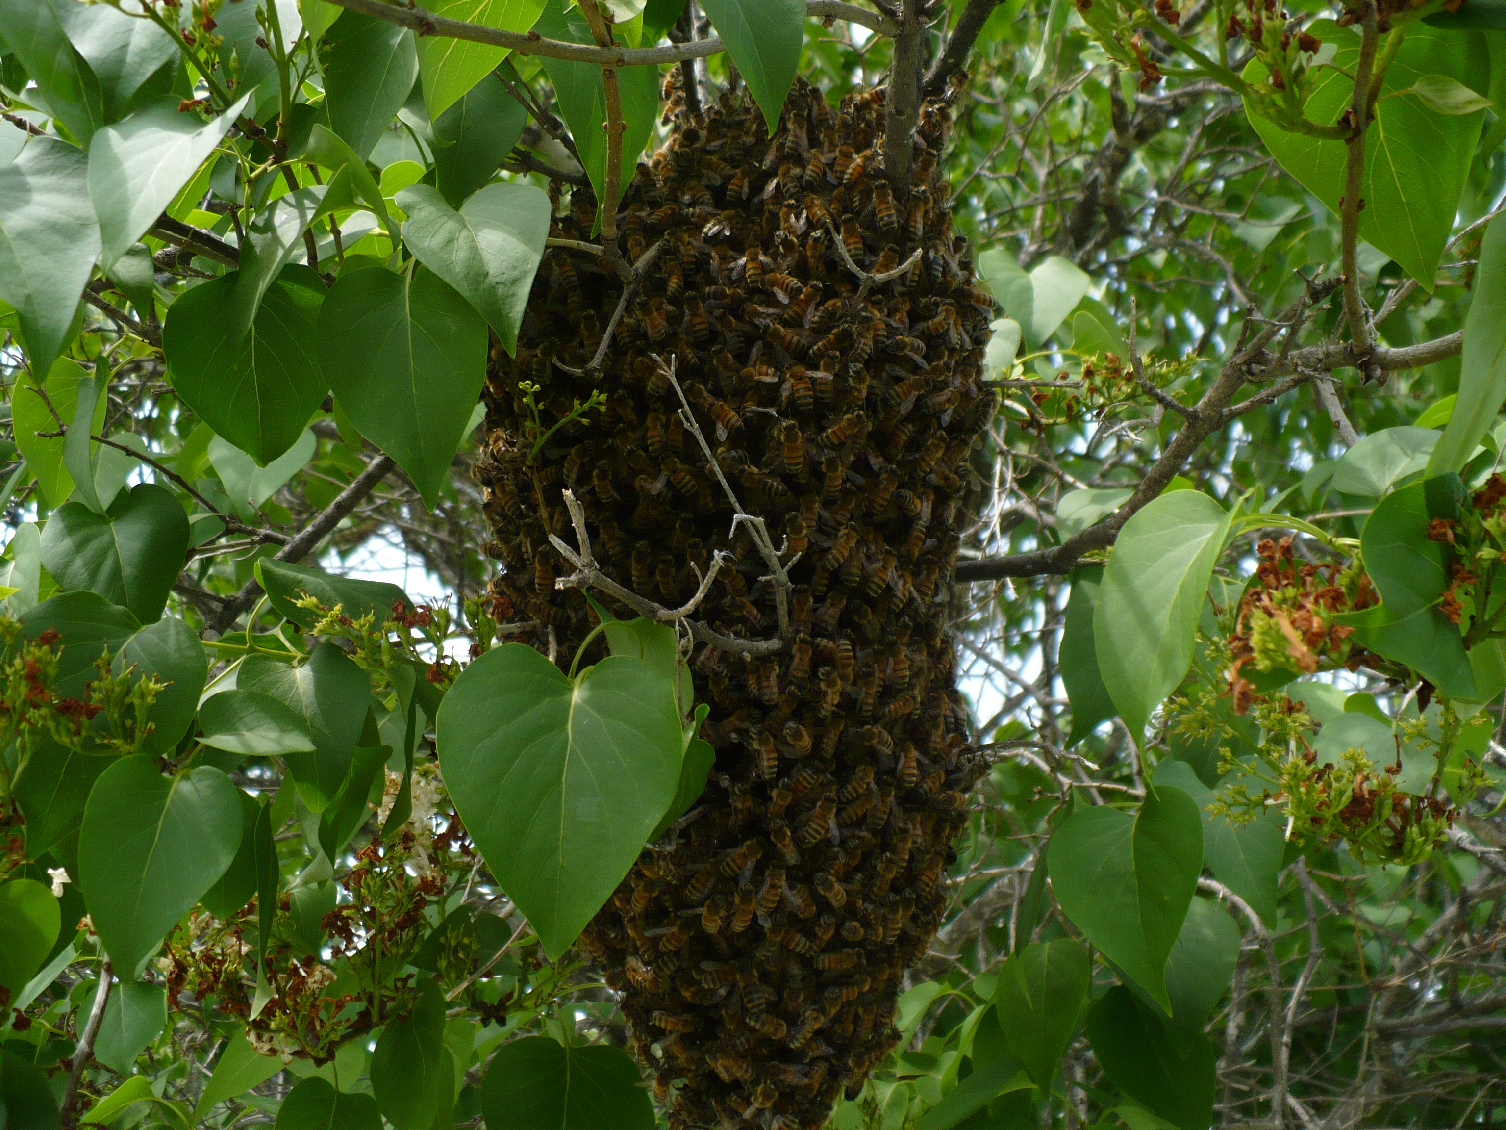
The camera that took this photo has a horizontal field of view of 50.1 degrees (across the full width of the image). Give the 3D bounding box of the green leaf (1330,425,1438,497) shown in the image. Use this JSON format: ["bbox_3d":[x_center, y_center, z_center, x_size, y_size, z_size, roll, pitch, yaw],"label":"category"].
[{"bbox_3d":[0.218,-0.036,0.550,0.045,0.010,0.035,-31,43,-30],"label":"green leaf"}]

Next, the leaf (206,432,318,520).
[{"bbox_3d":[-0.208,-0.042,0.680,0.046,0.056,0.015,5,-23,-17],"label":"leaf"}]

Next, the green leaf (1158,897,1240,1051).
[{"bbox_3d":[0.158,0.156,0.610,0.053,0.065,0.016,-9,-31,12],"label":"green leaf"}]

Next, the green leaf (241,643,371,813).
[{"bbox_3d":[-0.135,0.049,0.485,0.039,0.051,0.013,-13,-17,-10],"label":"green leaf"}]

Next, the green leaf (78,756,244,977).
[{"bbox_3d":[-0.191,0.098,0.520,0.050,0.072,0.018,13,-22,-18],"label":"green leaf"}]

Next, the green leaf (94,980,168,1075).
[{"bbox_3d":[-0.246,0.180,0.630,0.034,0.039,0.010,-11,-19,-4],"label":"green leaf"}]

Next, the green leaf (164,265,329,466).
[{"bbox_3d":[-0.143,-0.057,0.455,0.046,0.057,0.012,-4,-5,-6],"label":"green leaf"}]

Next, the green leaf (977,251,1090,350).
[{"bbox_3d":[0.100,-0.095,0.575,0.040,0.043,0.013,6,-35,4],"label":"green leaf"}]

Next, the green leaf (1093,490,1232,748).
[{"bbox_3d":[0.126,0.017,0.500,0.041,0.083,0.022,17,-8,32],"label":"green leaf"}]

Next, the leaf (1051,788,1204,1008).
[{"bbox_3d":[0.106,0.094,0.455,0.042,0.062,0.016,-7,-15,4],"label":"leaf"}]

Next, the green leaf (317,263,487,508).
[{"bbox_3d":[-0.113,-0.058,0.520,0.055,0.079,0.015,-6,4,-12],"label":"green leaf"}]

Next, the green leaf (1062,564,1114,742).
[{"bbox_3d":[0.108,0.028,0.495,0.033,0.058,0.012,10,-1,22],"label":"green leaf"}]

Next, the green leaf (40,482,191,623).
[{"bbox_3d":[-0.218,-0.004,0.550,0.050,0.057,0.020,-11,-28,-21],"label":"green leaf"}]

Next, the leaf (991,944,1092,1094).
[{"bbox_3d":[0.118,0.184,0.660,0.040,0.063,0.014,1,-23,10],"label":"leaf"}]

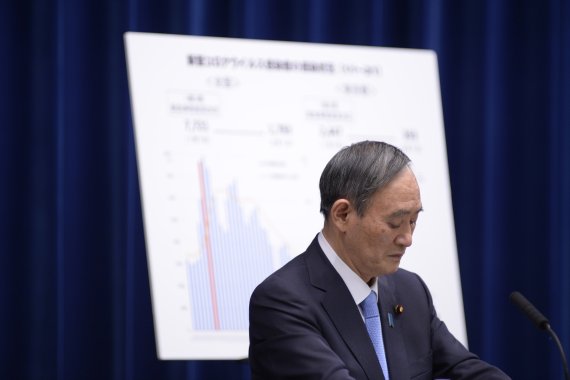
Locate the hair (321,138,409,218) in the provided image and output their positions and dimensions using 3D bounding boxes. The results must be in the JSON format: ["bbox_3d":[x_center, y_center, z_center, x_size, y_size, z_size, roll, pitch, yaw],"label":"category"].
[{"bbox_3d":[0.146,-0.016,8.700,0.172,0.160,0.165,16,9,33],"label":"hair"}]

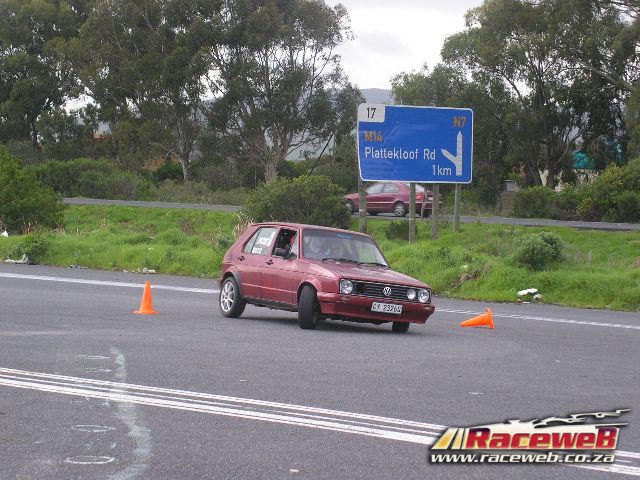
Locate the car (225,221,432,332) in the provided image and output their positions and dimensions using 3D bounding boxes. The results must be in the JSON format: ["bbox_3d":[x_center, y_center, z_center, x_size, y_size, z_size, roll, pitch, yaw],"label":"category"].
[{"bbox_3d":[0.016,0.472,28.416,1.630,1.370,3.760,4,0,-27],"label":"car"}]

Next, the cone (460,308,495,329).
[{"bbox_3d":[2.179,1.121,29.350,0.480,0.300,0.300,-13,0,-13],"label":"cone"}]

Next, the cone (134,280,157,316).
[{"bbox_3d":[-2.424,0.808,29.450,0.310,0.480,0.310,1,2,-45],"label":"cone"}]

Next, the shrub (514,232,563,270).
[{"bbox_3d":[4.739,0.237,45.500,1.080,0.880,1.000,2,1,0],"label":"shrub"}]

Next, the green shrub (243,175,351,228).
[{"bbox_3d":[-0.691,-1.118,62.000,3.150,1.650,2.700,2,1,0],"label":"green shrub"}]

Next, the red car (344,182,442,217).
[{"bbox_3d":[2.517,-1.554,78.000,4.200,1.400,1.670,3,2,41],"label":"red car"}]

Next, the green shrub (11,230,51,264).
[{"bbox_3d":[-6.365,0.154,46.500,0.950,0.730,0.850,2,1,0],"label":"green shrub"}]

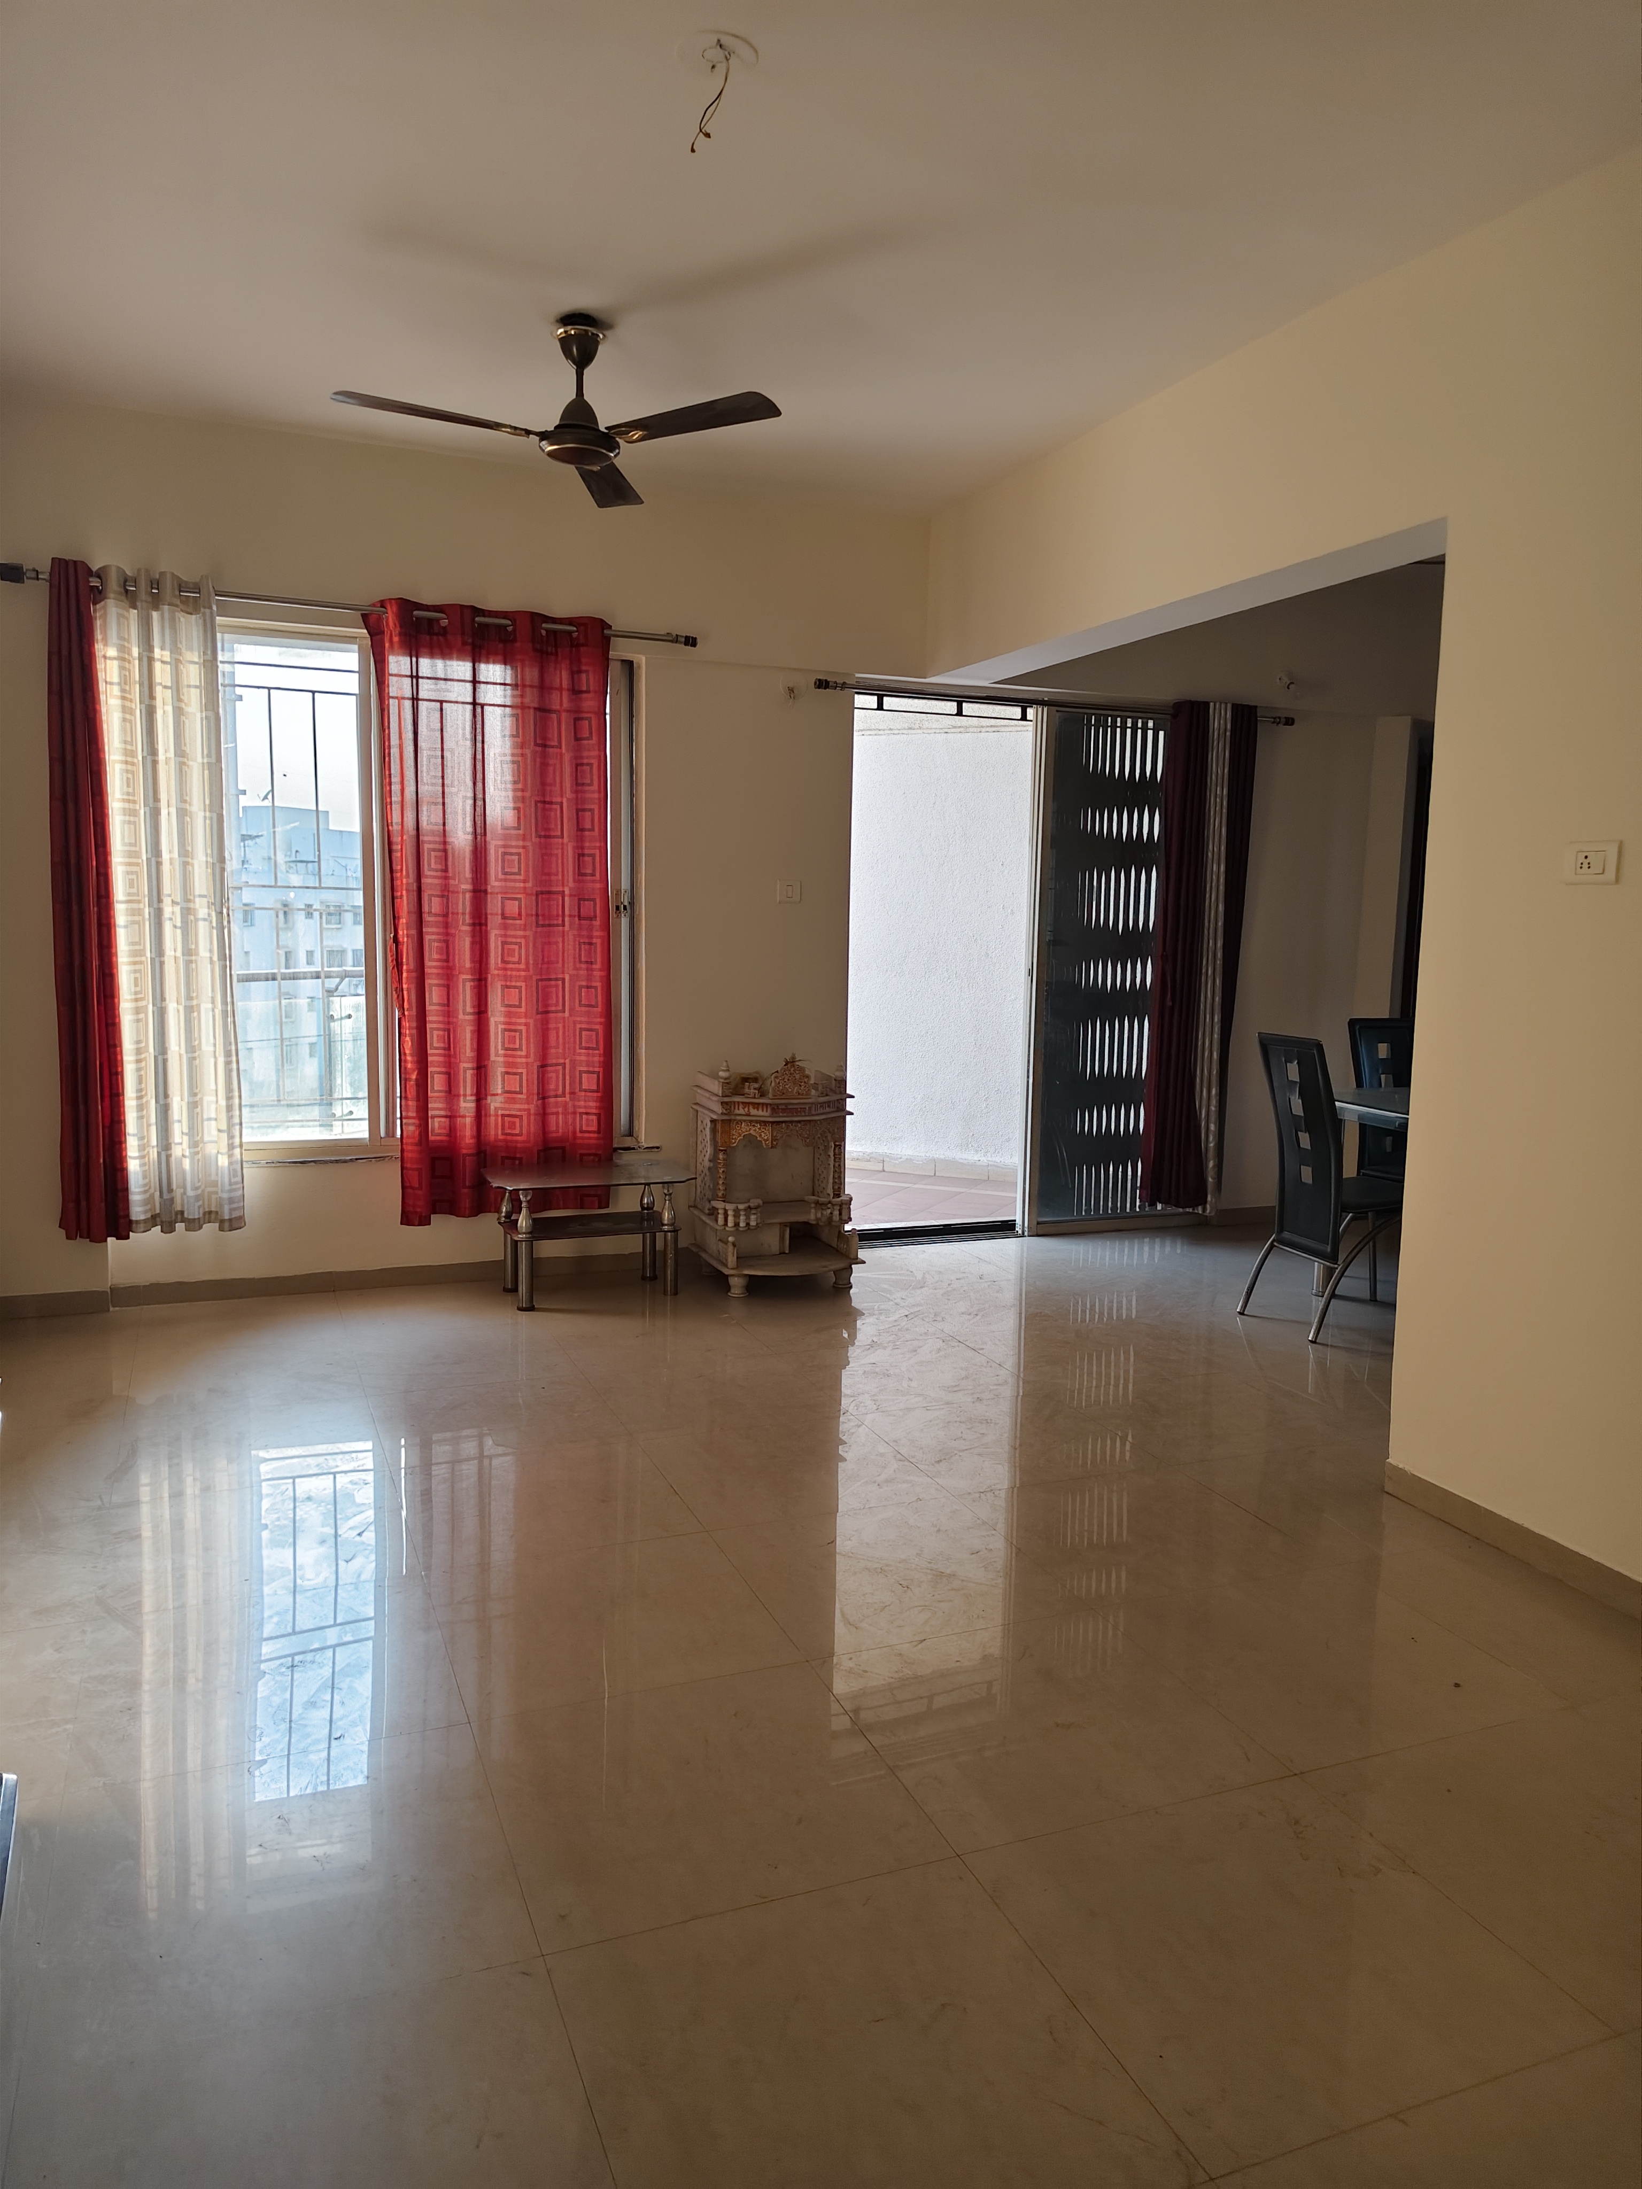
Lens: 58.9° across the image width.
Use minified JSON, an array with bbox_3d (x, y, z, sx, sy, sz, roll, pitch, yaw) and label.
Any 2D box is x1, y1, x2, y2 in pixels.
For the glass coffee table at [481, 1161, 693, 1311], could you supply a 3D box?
[{"bbox_3d":[-0.812,0.495,5.165,0.695,0.420,0.380,-2,8,-22],"label":"glass coffee table"}]

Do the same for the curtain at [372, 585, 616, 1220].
[{"bbox_3d":[-1.134,-0.604,5.122,0.820,2.120,0.110,-2,8,-22],"label":"curtain"}]

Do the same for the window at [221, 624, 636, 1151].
[{"bbox_3d":[-1.430,-0.685,5.124,1.650,1.770,0.110,-2,8,-22],"label":"window"}]

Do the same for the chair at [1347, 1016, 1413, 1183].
[{"bbox_3d":[2.272,0.224,5.487,0.380,0.975,0.550,-2,8,-22],"label":"chair"}]

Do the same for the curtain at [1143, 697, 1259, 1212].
[{"bbox_3d":[1.623,-0.571,6.272,0.480,2.170,0.140,-2,8,-22],"label":"curtain"}]

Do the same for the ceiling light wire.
[{"bbox_3d":[-0.187,-1.751,2.566,0.070,0.170,0.070,-2,8,-22],"label":"ceiling light wire"}]

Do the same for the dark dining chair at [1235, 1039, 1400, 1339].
[{"bbox_3d":[1.777,0.289,4.919,0.570,0.975,0.380,-2,8,-22],"label":"dark dining chair"}]

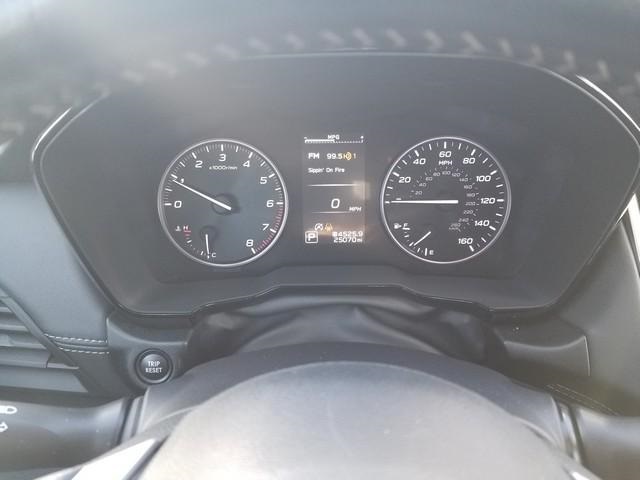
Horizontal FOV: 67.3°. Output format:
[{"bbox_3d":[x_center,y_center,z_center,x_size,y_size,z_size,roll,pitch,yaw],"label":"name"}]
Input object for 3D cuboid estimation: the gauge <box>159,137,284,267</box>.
[{"bbox_3d":[-0.077,-0.029,0.382,0.103,0.102,0.015,-1,5,1],"label":"gauge"}]

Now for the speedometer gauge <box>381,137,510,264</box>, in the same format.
[{"bbox_3d":[0.099,-0.031,0.378,0.102,0.101,0.015,-1,5,1],"label":"speedometer gauge"}]

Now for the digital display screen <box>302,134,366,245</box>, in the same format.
[{"bbox_3d":[0.011,-0.040,0.379,0.050,0.087,0.008,-1,5,1],"label":"digital display screen"}]

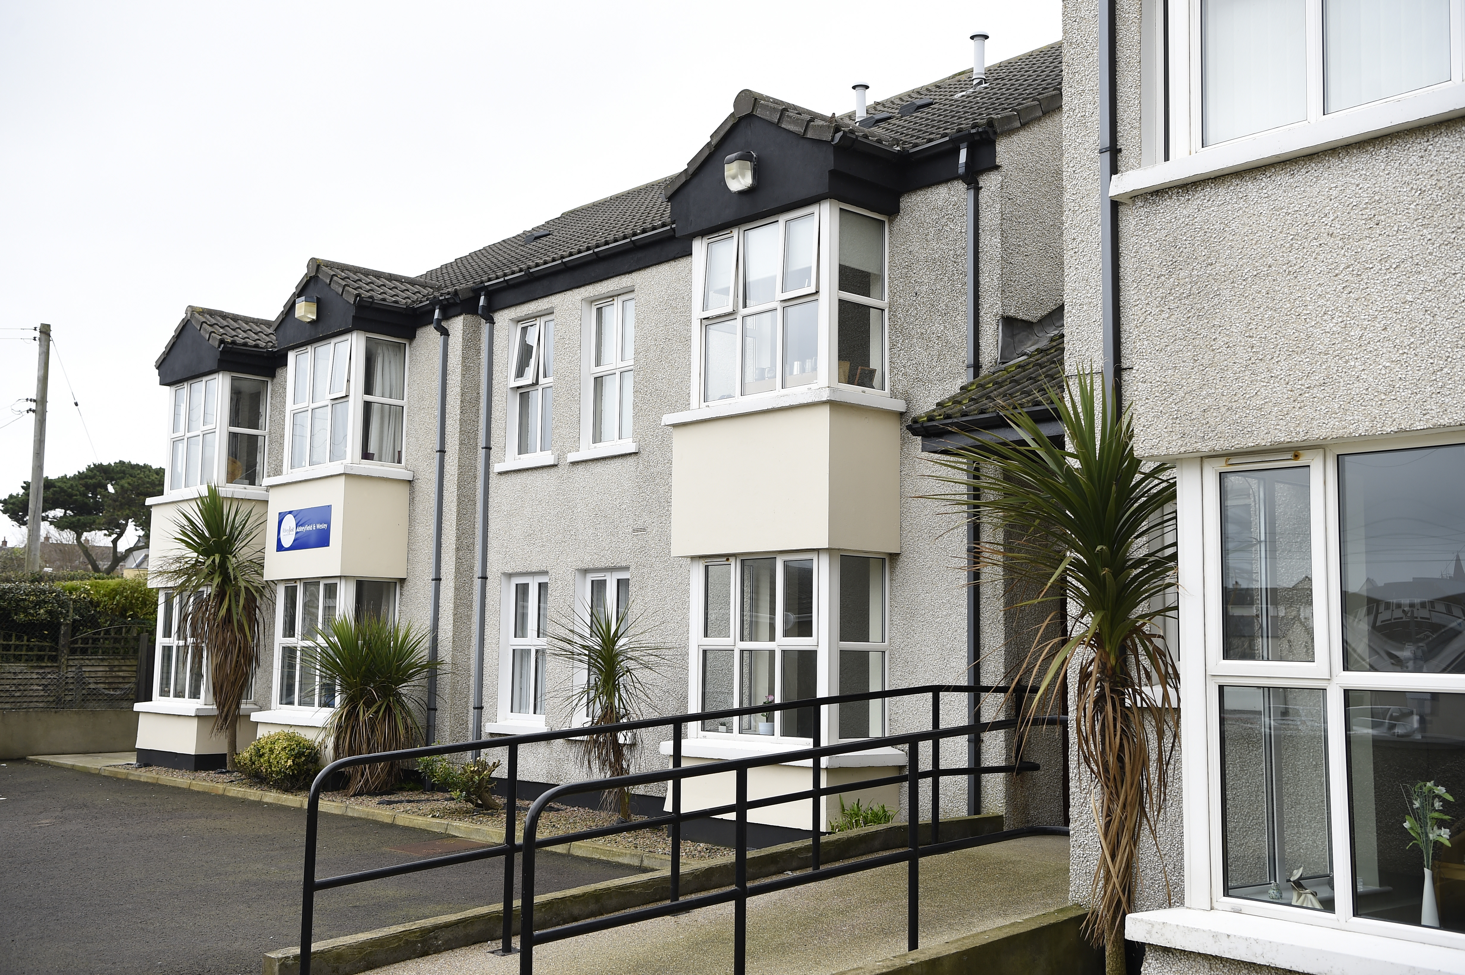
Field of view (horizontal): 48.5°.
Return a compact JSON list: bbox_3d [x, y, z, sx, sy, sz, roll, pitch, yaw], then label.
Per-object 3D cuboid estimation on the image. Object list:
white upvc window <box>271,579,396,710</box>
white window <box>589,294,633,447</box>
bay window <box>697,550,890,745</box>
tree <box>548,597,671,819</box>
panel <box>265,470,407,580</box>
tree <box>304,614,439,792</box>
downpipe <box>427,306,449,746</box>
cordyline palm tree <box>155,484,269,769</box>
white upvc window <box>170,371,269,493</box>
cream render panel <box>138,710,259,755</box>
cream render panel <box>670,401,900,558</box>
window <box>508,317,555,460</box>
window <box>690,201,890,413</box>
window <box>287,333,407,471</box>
[{"bbox_3d":[-4.402,1.754,18.046,0.670,1.450,1.574,7,-9,-41],"label":"white upvc window"},{"bbox_3d":[-1.118,-1.157,16.073,0.068,1.505,0.868,6,-8,-41],"label":"white window"},{"bbox_3d":[0.421,1.264,12.712,0.652,1.450,1.574,7,-9,-41],"label":"bay window"},{"bbox_3d":[-1.082,1.941,14.153,0.979,1.832,0.979,1,-6,0],"label":"tree"},{"bbox_3d":[-4.420,0.497,18.139,0.790,1.069,1.773,7,-9,-41],"label":"panel"},{"bbox_3d":[-3.826,2.278,17.184,1.282,1.824,1.282,6,-8,-41],"label":"tree"},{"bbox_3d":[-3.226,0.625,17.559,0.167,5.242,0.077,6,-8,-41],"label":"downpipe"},{"bbox_3d":[-6.367,1.729,19.997,1.325,3.450,1.325,6,-8,-41],"label":"cordyline palm tree"},{"bbox_3d":[-6.642,-0.636,20.950,0.652,1.438,1.574,7,-9,-41],"label":"white upvc window"},{"bbox_3d":[-6.738,3.079,20.474,0.792,0.452,1.813,7,-9,-41],"label":"cream render panel"},{"bbox_3d":[0.402,0.007,12.804,0.772,1.069,1.773,7,-9,-41],"label":"cream render panel"},{"bbox_3d":[-1.948,-1.006,16.311,0.153,1.464,0.801,7,-9,-41],"label":"window"},{"bbox_3d":[0.466,-1.421,13.486,0.694,1.518,1.693,6,-8,-41],"label":"window"},{"bbox_3d":[-4.488,-0.911,18.841,0.694,1.518,1.633,6,-8,-41],"label":"window"}]

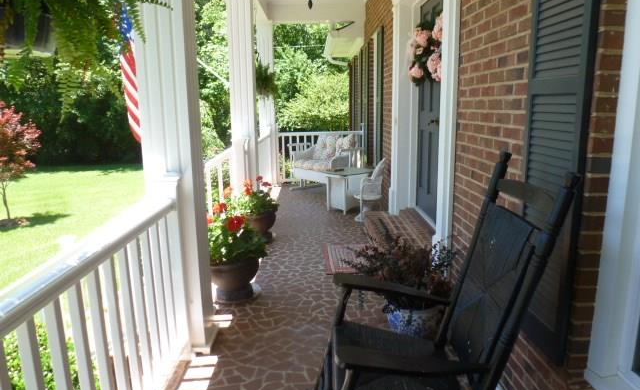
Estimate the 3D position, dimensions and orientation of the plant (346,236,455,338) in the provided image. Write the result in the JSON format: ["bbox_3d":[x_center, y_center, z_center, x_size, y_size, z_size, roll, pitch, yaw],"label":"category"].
[{"bbox_3d":[0.462,0.558,2.695,0.560,0.610,0.500,-1,11,-1],"label":"plant"}]

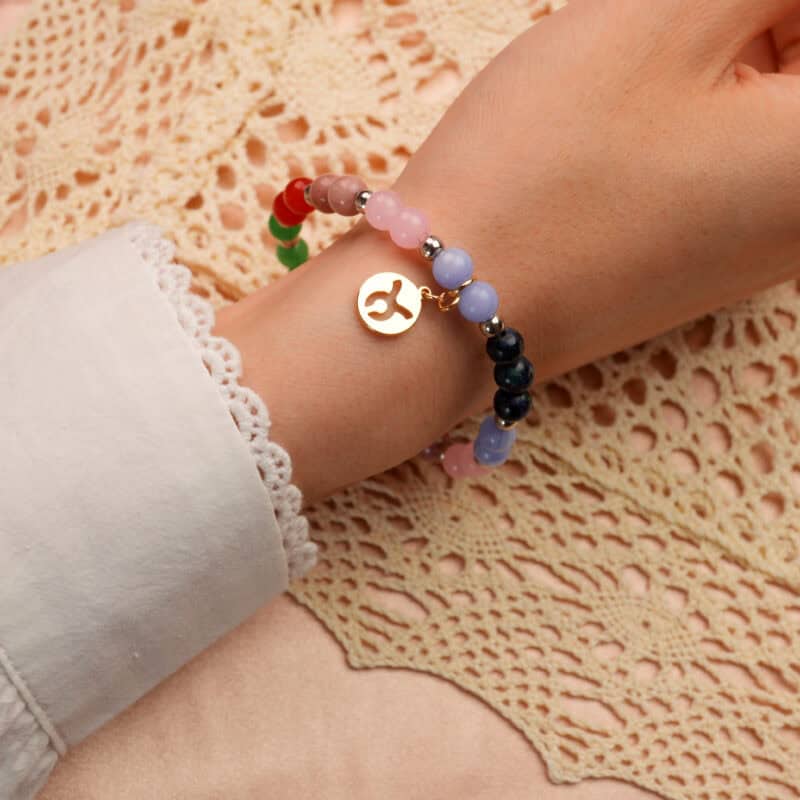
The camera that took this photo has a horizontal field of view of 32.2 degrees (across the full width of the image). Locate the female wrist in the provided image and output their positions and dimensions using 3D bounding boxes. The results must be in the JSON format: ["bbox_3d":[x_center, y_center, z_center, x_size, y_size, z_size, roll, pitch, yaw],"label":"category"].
[{"bbox_3d":[-0.011,-0.008,0.306,0.056,0.042,0.048,-31,64,-20],"label":"female wrist"}]

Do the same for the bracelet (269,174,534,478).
[{"bbox_3d":[-0.007,-0.013,0.317,0.025,0.076,0.075,-36,101,-25],"label":"bracelet"}]

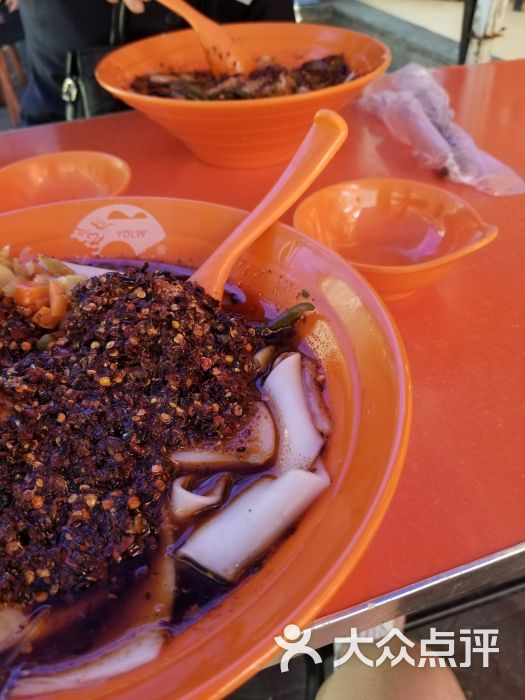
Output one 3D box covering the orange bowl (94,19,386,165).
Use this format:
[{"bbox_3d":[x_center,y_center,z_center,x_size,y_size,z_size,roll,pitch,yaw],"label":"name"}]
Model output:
[{"bbox_3d":[-0.016,-0.227,0.483,0.252,0.077,0.252,-2,43,2],"label":"orange bowl"}]

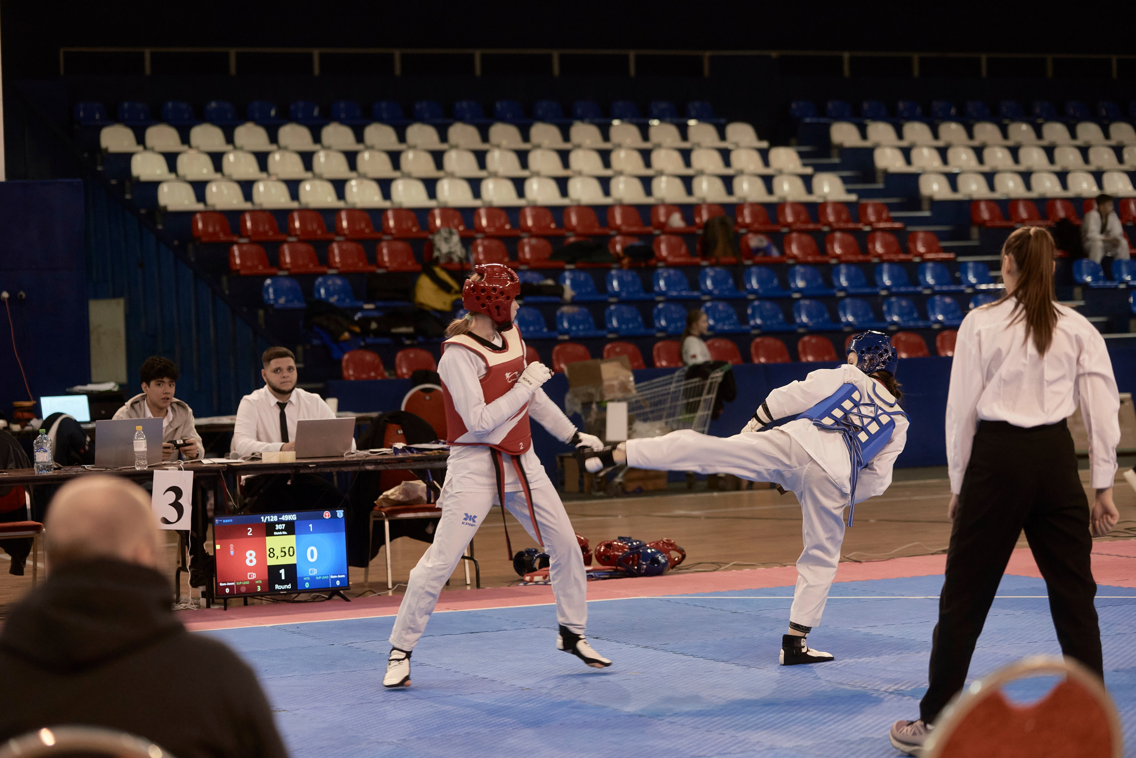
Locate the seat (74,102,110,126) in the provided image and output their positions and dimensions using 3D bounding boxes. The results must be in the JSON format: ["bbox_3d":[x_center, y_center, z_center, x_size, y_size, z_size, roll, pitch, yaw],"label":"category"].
[{"bbox_3d":[-4.918,-2.736,32.726,0.405,0.295,0.360,-2,2,-27],"label":"seat"}]

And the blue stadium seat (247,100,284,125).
[{"bbox_3d":[-3.156,-2.813,33.349,0.410,0.300,0.340,-2,1,-26],"label":"blue stadium seat"}]

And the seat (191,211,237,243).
[{"bbox_3d":[-3.224,-1.382,28.760,0.370,0.290,0.345,-2,2,-25],"label":"seat"}]

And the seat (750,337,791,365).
[{"bbox_3d":[1.779,-0.227,27.021,0.370,0.277,0.350,-2,2,-25],"label":"seat"}]

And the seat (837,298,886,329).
[{"bbox_3d":[2.648,-0.584,28.444,0.370,0.277,0.350,-2,2,-25],"label":"seat"}]

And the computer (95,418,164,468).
[{"bbox_3d":[-2.258,0.316,16.023,0.355,0.233,0.300,-2,2,-26],"label":"computer"}]

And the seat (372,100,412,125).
[{"bbox_3d":[-1.847,-2.819,33.438,0.370,0.277,0.350,-2,2,-25],"label":"seat"}]

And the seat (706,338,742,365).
[{"bbox_3d":[1.390,-0.198,27.190,0.410,0.300,0.340,-2,1,-26],"label":"seat"}]

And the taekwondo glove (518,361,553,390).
[{"bbox_3d":[-0.133,-0.011,12.600,0.140,0.105,0.090,-30,0,0],"label":"taekwondo glove"}]

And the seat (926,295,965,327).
[{"bbox_3d":[3.568,-0.640,29.311,0.410,0.300,0.340,-2,1,-26],"label":"seat"}]

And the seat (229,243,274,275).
[{"bbox_3d":[-2.789,-1.056,27.923,0.370,0.277,0.350,-2,2,-25],"label":"seat"}]

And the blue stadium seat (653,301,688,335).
[{"bbox_3d":[0.954,-0.523,27.688,0.420,0.300,0.380,-2,2,-26],"label":"blue stadium seat"}]

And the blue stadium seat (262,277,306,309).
[{"bbox_3d":[-2.406,-0.735,27.117,0.370,0.290,0.345,-2,2,-25],"label":"blue stadium seat"}]

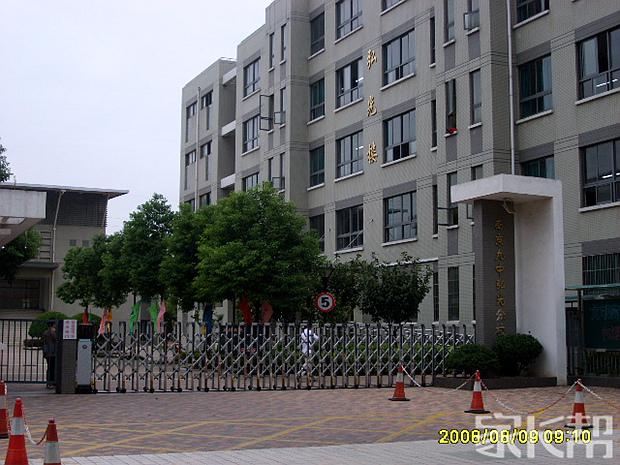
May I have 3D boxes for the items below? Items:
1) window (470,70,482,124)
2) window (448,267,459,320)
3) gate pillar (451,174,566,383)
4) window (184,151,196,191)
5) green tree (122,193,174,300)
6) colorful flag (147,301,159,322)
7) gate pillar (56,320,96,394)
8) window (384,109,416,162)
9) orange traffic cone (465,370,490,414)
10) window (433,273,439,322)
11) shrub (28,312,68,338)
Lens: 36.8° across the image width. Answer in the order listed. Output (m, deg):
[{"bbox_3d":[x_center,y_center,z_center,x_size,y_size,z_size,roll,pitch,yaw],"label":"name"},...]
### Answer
[{"bbox_3d":[6.240,-5.023,34.625,0.150,1.950,0.700,3,-7,-25],"label":"window"},{"bbox_3d":[5.598,2.384,35.937,0.140,2.058,0.714,3,-7,-26],"label":"window"},{"bbox_3d":[5.423,1.383,25.586,1.980,5.500,2.380,3,-7,-26],"label":"gate pillar"},{"bbox_3d":[-8.698,-4.567,68.601,0.150,2.700,2.300,3,-7,-25],"label":"window"},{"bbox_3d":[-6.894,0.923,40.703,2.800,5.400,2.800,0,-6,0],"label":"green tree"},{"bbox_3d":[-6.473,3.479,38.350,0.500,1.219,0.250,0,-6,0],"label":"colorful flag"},{"bbox_3d":[-5.303,2.820,21.114,0.800,1.620,0.420,3,-7,-26],"label":"gate pillar"},{"bbox_3d":[4.070,-4.251,41.619,0.150,2.020,2.790,3,-7,-25],"label":"window"},{"bbox_3d":[2.825,2.689,15.725,0.360,0.700,0.360,5,-8,-40],"label":"orange traffic cone"},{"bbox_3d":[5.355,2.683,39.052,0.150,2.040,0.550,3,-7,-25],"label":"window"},{"bbox_3d":[-15.197,5.415,54.233,2.341,1.521,2.341,0,-6,0],"label":"shrub"}]

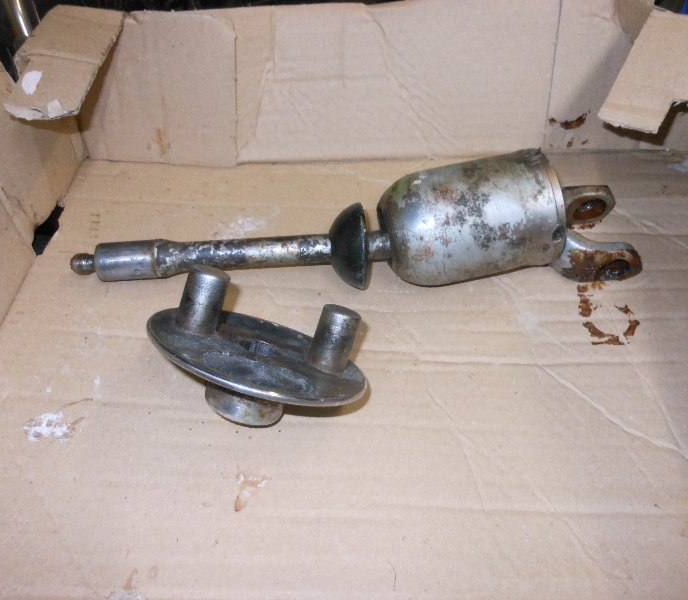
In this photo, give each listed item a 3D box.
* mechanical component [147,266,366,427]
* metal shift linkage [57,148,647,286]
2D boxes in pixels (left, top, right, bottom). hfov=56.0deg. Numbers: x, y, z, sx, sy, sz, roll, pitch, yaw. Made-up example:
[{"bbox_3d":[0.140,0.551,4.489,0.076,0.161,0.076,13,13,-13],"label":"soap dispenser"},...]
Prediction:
[{"bbox_3d":[-0.037,0.023,0.292,0.099,0.055,0.099,16,12,-9],"label":"mechanical component"},{"bbox_3d":[0.004,-0.041,0.345,0.312,0.063,0.075,-4,50,-2],"label":"metal shift linkage"}]

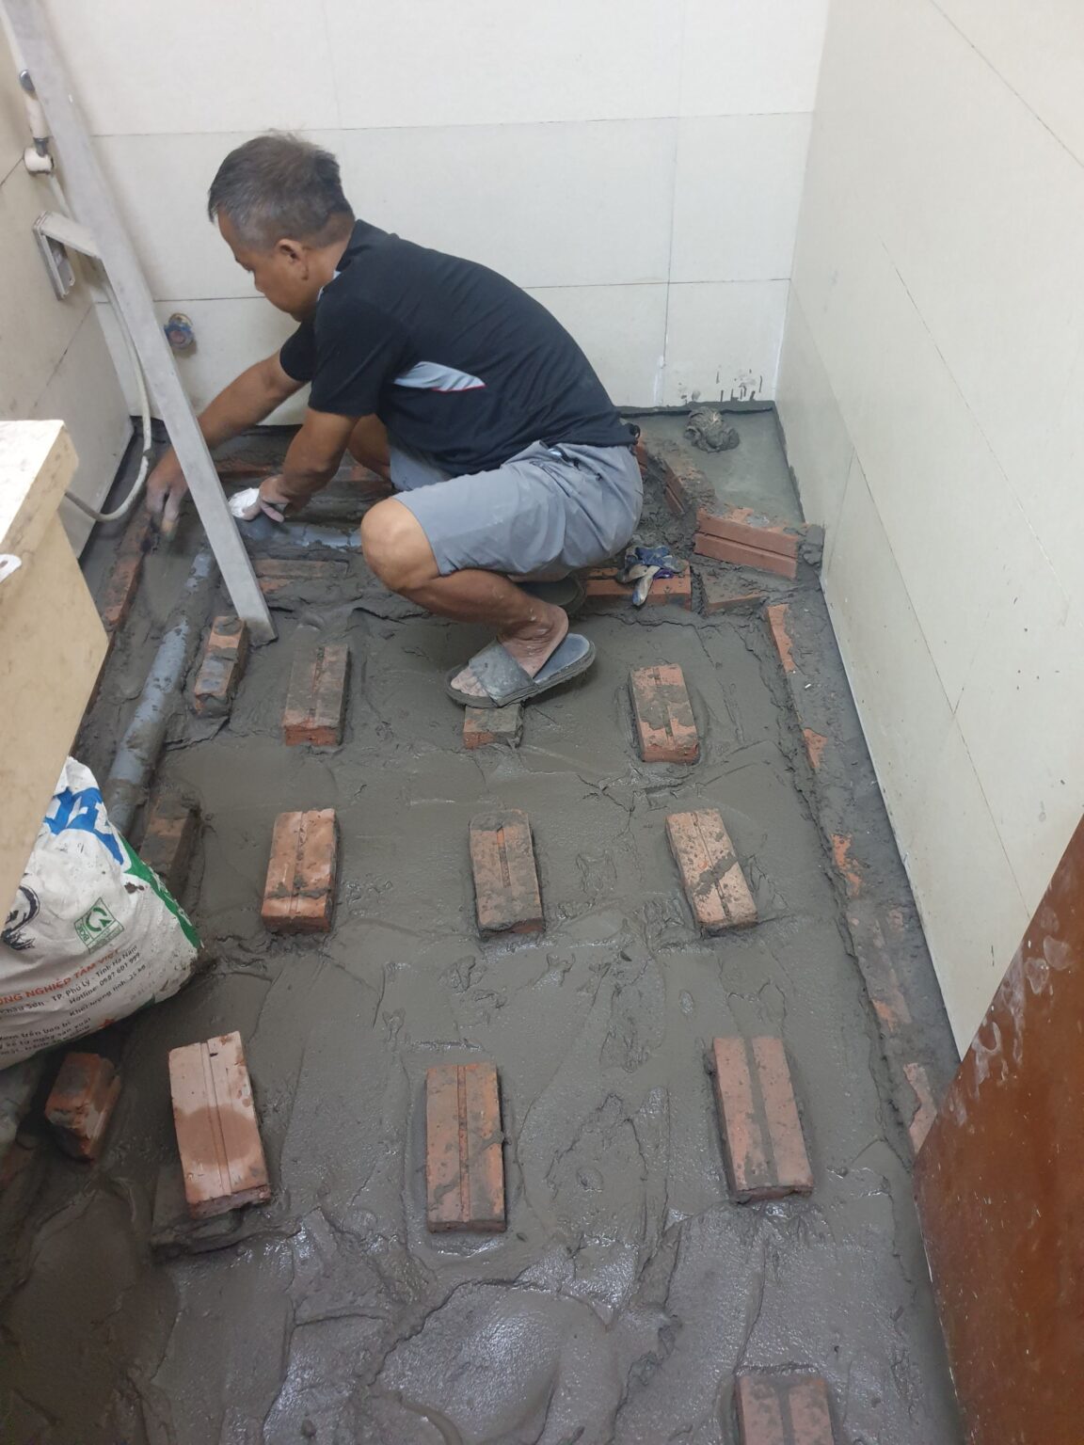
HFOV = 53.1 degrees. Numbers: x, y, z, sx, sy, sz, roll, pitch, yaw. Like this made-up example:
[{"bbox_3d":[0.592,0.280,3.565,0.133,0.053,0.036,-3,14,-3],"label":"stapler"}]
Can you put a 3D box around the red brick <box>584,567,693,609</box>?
[{"bbox_3d":[0.185,-0.250,2.056,0.194,0.053,0.091,-2,47,1],"label":"red brick"}]

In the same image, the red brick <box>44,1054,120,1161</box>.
[{"bbox_3d":[-0.623,0.510,1.472,0.057,0.090,0.110,-2,47,1],"label":"red brick"}]

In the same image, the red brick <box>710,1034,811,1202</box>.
[{"bbox_3d":[0.278,0.508,1.395,0.091,0.053,0.197,-3,47,0],"label":"red brick"}]

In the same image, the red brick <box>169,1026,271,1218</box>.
[{"bbox_3d":[-0.415,0.519,1.406,0.095,0.057,0.212,-16,49,-12],"label":"red brick"}]

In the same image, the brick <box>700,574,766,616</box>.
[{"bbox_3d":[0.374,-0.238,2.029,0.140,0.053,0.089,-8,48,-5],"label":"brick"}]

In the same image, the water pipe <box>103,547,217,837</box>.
[{"bbox_3d":[-0.668,-0.090,1.947,0.060,0.060,0.740,-1,47,1],"label":"water pipe"}]

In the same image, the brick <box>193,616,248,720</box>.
[{"bbox_3d":[-0.562,-0.087,1.937,0.053,0.091,0.197,-2,47,0],"label":"brick"}]

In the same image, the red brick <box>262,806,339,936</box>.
[{"bbox_3d":[-0.385,0.242,1.759,0.098,0.057,0.209,-4,47,-1],"label":"red brick"}]

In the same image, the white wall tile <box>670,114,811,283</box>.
[{"bbox_3d":[0.362,-0.974,2.029,0.240,0.300,0.010,-2,47,1],"label":"white wall tile"}]

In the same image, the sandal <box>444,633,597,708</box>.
[{"bbox_3d":[-0.037,-0.114,1.979,0.272,0.082,0.103,-23,50,-18],"label":"sandal"}]

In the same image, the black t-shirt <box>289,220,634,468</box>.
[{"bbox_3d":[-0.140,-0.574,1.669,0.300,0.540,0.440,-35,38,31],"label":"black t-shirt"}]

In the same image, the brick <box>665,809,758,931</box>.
[{"bbox_3d":[0.266,0.243,1.735,0.091,0.057,0.211,-8,48,-5],"label":"brick"}]

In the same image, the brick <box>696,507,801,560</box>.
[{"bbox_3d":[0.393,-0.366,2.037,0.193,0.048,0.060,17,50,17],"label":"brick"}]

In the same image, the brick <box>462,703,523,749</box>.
[{"bbox_3d":[-0.079,-0.032,1.869,0.091,0.053,0.197,0,47,2],"label":"brick"}]

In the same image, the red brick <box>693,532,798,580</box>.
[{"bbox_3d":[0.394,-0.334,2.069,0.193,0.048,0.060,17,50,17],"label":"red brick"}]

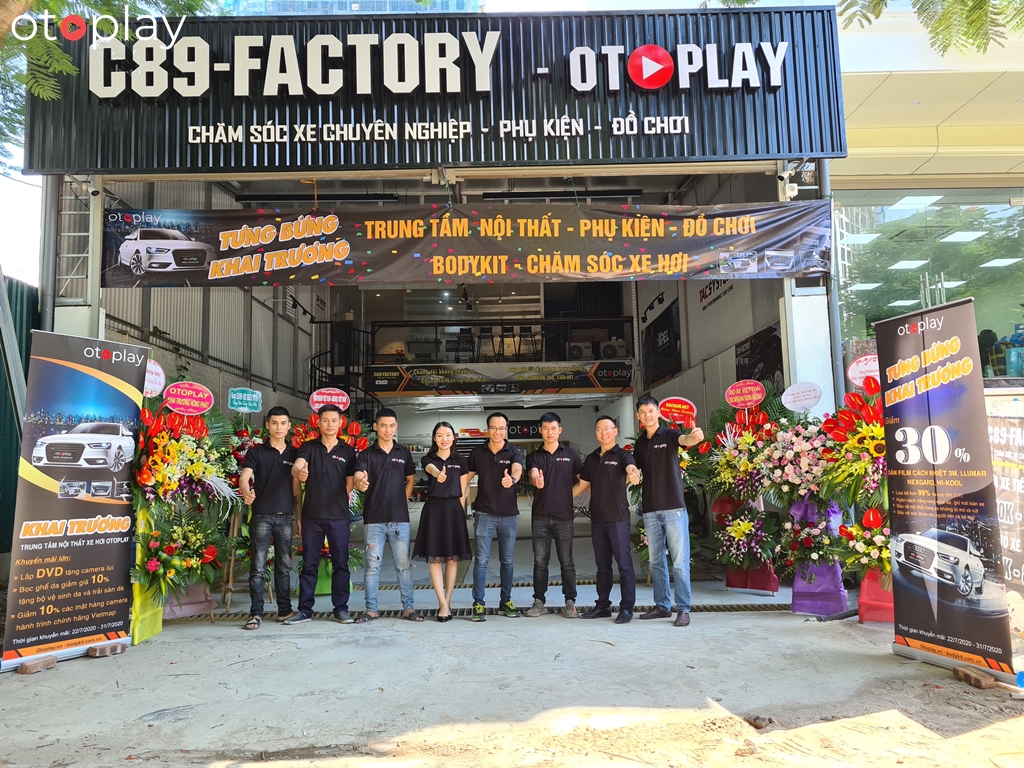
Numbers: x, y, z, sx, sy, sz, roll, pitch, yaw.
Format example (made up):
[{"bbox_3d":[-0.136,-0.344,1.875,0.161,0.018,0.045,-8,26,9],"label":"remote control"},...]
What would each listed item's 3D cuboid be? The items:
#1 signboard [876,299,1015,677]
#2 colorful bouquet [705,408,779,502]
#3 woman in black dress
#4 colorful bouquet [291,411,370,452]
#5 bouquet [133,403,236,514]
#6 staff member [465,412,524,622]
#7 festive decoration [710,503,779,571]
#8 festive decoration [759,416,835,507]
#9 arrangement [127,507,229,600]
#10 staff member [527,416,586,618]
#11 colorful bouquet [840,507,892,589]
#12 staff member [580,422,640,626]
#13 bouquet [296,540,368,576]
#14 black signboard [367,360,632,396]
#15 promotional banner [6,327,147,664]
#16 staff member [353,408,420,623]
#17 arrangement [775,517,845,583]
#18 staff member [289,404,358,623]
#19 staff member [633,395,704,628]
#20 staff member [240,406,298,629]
[{"bbox_3d":[2.500,0.612,4.570,0.120,2.090,0.845,0,-7,-14],"label":"signboard"},{"bbox_3d":[2.204,0.679,7.355,0.650,0.820,0.450,-4,-7,29],"label":"colorful bouquet"},{"bbox_3d":[-0.587,1.094,6.271,0.470,1.596,0.520,-1,-6,-2],"label":"woman in black dress"},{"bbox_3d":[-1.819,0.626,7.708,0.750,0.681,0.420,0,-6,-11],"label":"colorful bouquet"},{"bbox_3d":[-2.539,0.573,6.000,0.771,0.802,0.450,1,-7,-23],"label":"bouquet"},{"bbox_3d":[-0.142,1.052,6.297,0.500,1.669,0.520,-1,-6,0],"label":"staff member"},{"bbox_3d":[2.131,1.398,7.050,0.592,0.605,0.400,-3,-6,17],"label":"festive decoration"},{"bbox_3d":[2.316,0.622,6.250,0.620,0.700,0.420,-3,-6,14],"label":"festive decoration"},{"bbox_3d":[-2.565,1.327,5.950,0.735,0.705,0.420,1,-7,-23],"label":"arrangement"},{"bbox_3d":[0.349,1.043,6.314,0.483,1.670,0.480,-2,-6,3],"label":"staff member"},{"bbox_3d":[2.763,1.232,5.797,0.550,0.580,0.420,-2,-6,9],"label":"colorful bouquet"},{"bbox_3d":[0.777,1.058,6.196,0.500,1.603,0.520,-2,-6,7],"label":"staff member"},{"bbox_3d":[-1.723,1.675,7.300,0.680,0.420,0.400,0,-6,-11],"label":"bouquet"},{"bbox_3d":[-0.218,-0.095,14.000,4.860,0.619,0.050,-1,-6,1],"label":"black signboard"},{"bbox_3d":[-2.850,0.745,5.120,0.120,2.090,0.845,-2,-7,30],"label":"promotional banner"},{"bbox_3d":[-1.030,1.054,6.312,0.547,1.710,0.500,-1,-6,-3],"label":"staff member"},{"bbox_3d":[2.360,1.313,6.100,0.527,0.508,0.400,-3,-6,17],"label":"arrangement"},{"bbox_3d":[-1.550,1.049,6.292,0.545,1.740,0.520,-1,-6,-7],"label":"staff member"},{"bbox_3d":[1.223,0.956,6.012,0.560,1.740,0.500,-3,-6,14],"label":"staff member"},{"bbox_3d":[-1.962,1.059,6.299,0.520,1.740,0.480,0,-6,-11],"label":"staff member"}]

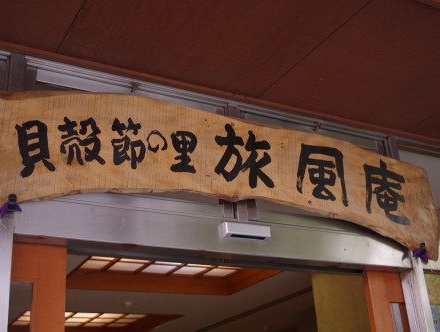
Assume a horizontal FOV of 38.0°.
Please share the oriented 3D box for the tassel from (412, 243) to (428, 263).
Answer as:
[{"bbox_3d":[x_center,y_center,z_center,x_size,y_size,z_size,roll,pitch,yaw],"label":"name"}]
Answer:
[{"bbox_3d":[0.982,0.426,3.126,0.070,0.088,0.035,9,-26,-29],"label":"tassel"}]

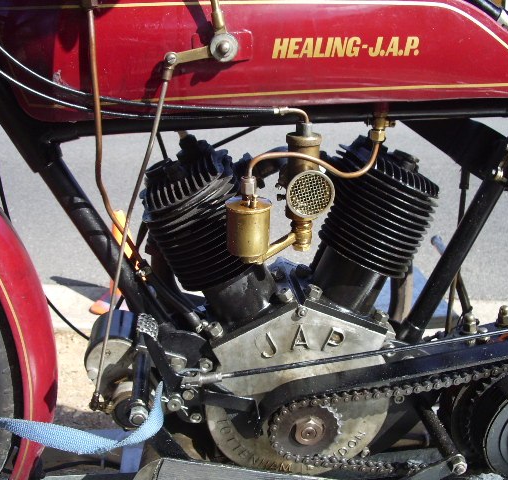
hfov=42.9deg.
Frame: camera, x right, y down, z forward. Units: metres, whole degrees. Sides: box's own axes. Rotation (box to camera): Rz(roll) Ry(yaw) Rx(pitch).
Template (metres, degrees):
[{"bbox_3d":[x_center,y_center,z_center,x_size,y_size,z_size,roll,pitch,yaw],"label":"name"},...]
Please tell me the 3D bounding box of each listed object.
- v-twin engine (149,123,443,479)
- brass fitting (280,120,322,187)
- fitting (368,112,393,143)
[{"bbox_3d":[0.047,0.090,0.822,0.360,0.455,0.220,-3,21,-9],"label":"v-twin engine"},{"bbox_3d":[0.053,-0.094,0.717,0.041,0.070,0.041,-3,21,-9],"label":"brass fitting"},{"bbox_3d":[0.140,-0.124,0.715,0.027,0.034,0.022,-3,21,-9],"label":"fitting"}]

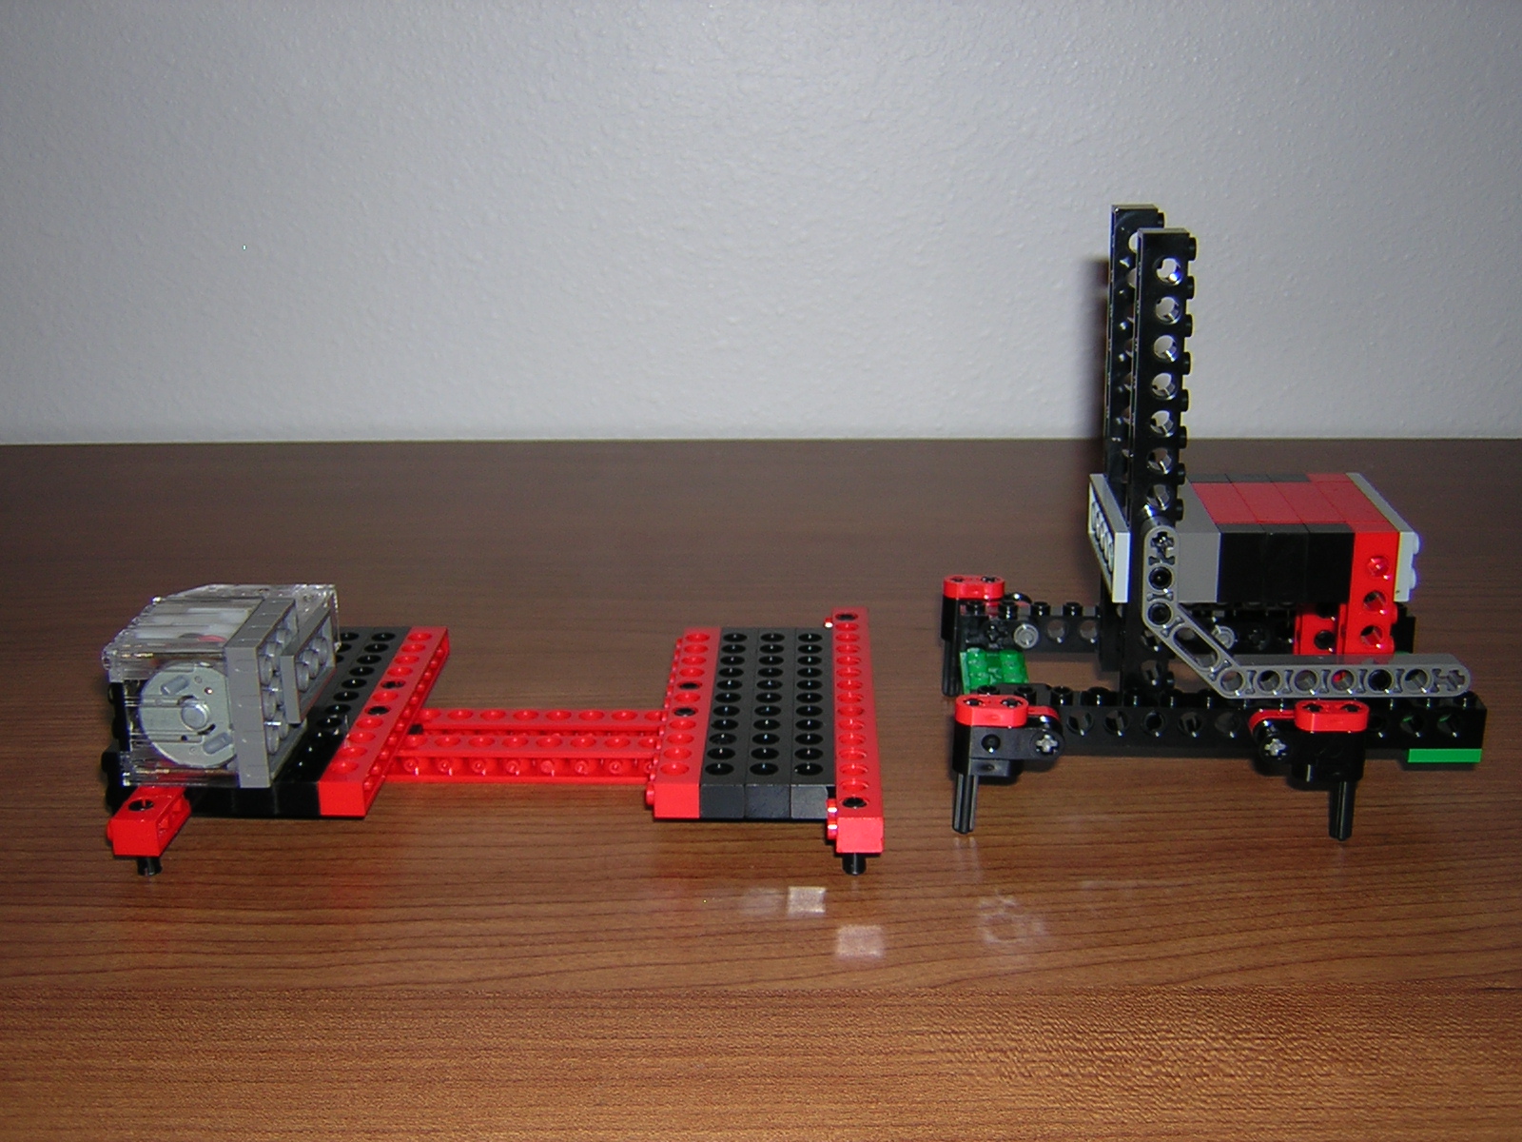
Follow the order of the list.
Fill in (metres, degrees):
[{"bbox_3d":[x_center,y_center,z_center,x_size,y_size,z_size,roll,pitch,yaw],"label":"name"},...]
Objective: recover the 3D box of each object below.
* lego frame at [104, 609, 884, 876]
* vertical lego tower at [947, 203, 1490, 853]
[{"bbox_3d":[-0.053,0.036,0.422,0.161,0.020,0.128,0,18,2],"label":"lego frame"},{"bbox_3d":[0.101,-0.017,0.403,0.118,0.126,0.094,0,18,3],"label":"vertical lego tower"}]

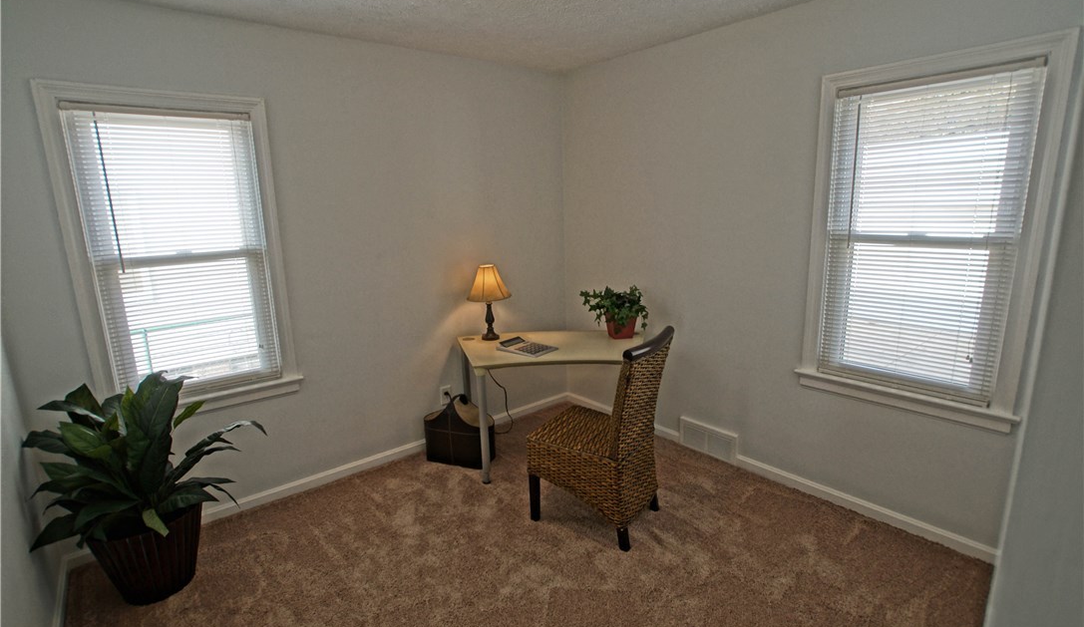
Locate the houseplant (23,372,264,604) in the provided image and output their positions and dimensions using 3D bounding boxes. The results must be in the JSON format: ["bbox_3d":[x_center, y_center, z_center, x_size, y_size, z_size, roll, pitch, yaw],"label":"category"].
[{"bbox_3d":[-1.564,0.697,2.016,0.780,0.920,0.720,-10,14,-39],"label":"houseplant"}]

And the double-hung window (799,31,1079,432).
[{"bbox_3d":[1.612,-0.313,2.111,0.120,1.500,0.860,-10,14,-39],"label":"double-hung window"}]

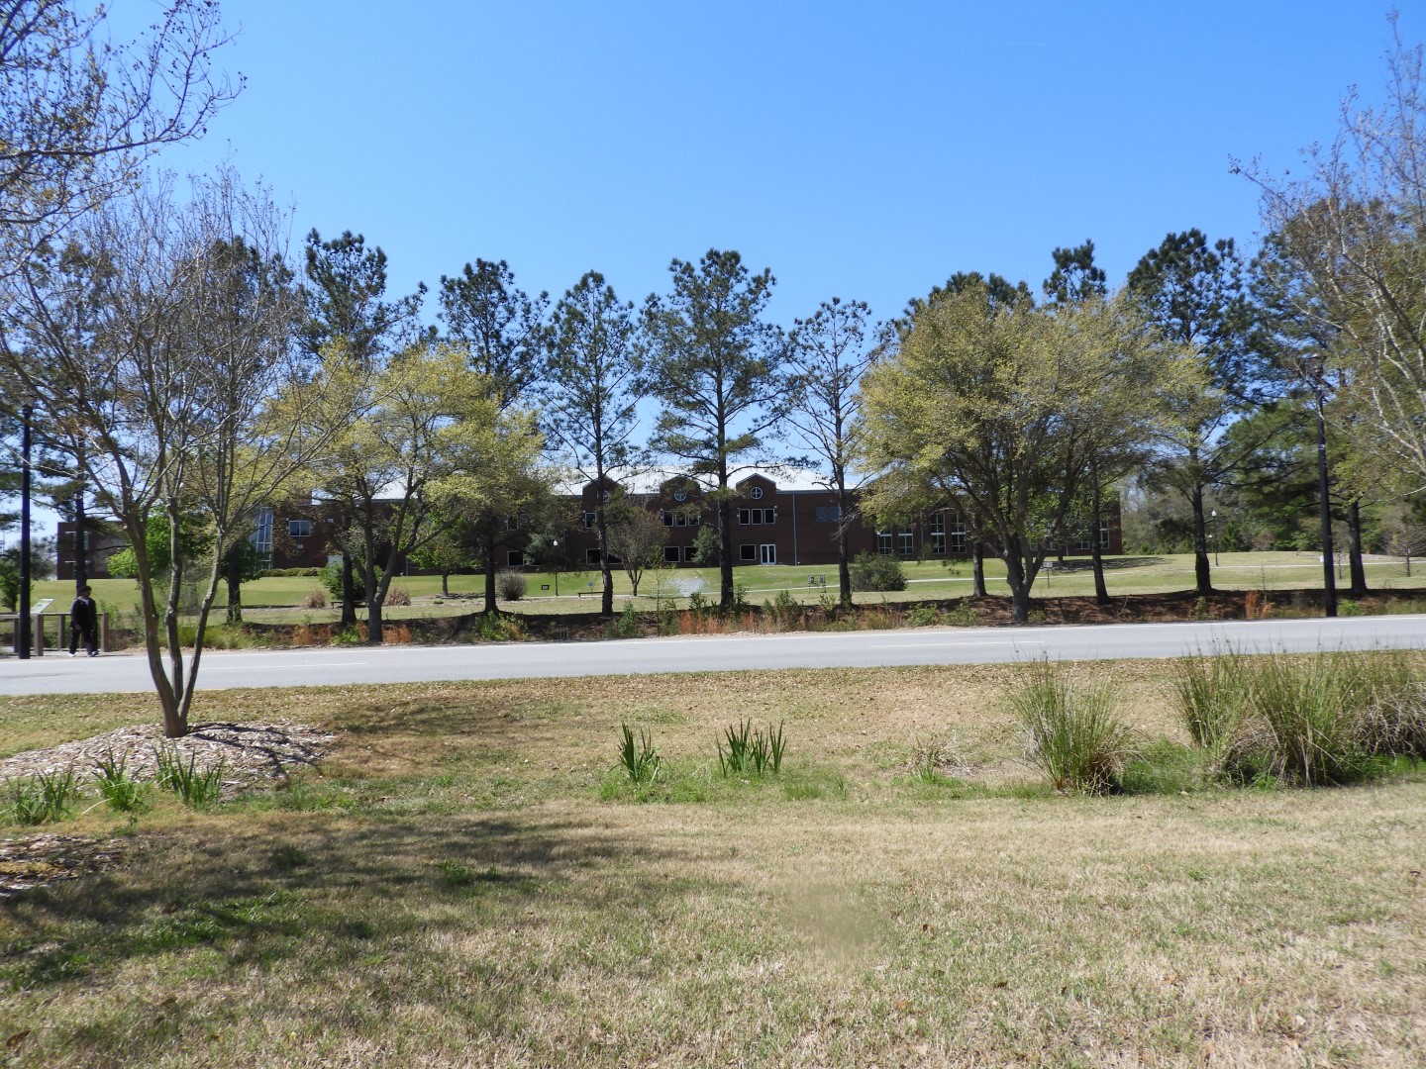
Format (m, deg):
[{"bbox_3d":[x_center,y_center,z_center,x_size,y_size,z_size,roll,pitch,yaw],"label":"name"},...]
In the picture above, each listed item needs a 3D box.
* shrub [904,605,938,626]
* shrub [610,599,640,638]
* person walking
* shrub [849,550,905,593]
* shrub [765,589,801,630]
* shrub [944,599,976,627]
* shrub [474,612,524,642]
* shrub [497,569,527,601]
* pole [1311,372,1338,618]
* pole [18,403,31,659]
[{"bbox_3d":[5.577,2.171,26.400,0.900,0.580,0.800,-1,-3,0],"label":"shrub"},{"bbox_3d":[-2.297,2.195,25.800,0.780,1.000,0.740,-1,-3,0],"label":"shrub"},{"bbox_3d":[-15.393,2.127,24.200,0.580,1.750,0.520,-2,-3,17],"label":"person walking"},{"bbox_3d":[9.672,2.157,58.000,3.400,2.350,2.900,-1,-3,0],"label":"shrub"},{"bbox_3d":[1.918,2.023,26.800,0.970,1.120,0.880,-1,-3,0],"label":"shrub"},{"bbox_3d":[6.604,2.082,26.400,0.870,0.740,0.780,-1,-3,0],"label":"shrub"},{"bbox_3d":[-5.545,2.403,25.700,1.270,0.800,1.000,-1,-3,0],"label":"shrub"},{"bbox_3d":[-11.796,2.941,58.000,1.720,1.780,1.650,-1,-3,0],"label":"shrub"},{"bbox_3d":[15.059,-1.027,24.300,0.300,6.250,0.300,-1,-3,0],"label":"pole"},{"bbox_3d":[-16.672,-0.122,24.000,0.300,6.350,0.300,-1,-3,0],"label":"pole"}]

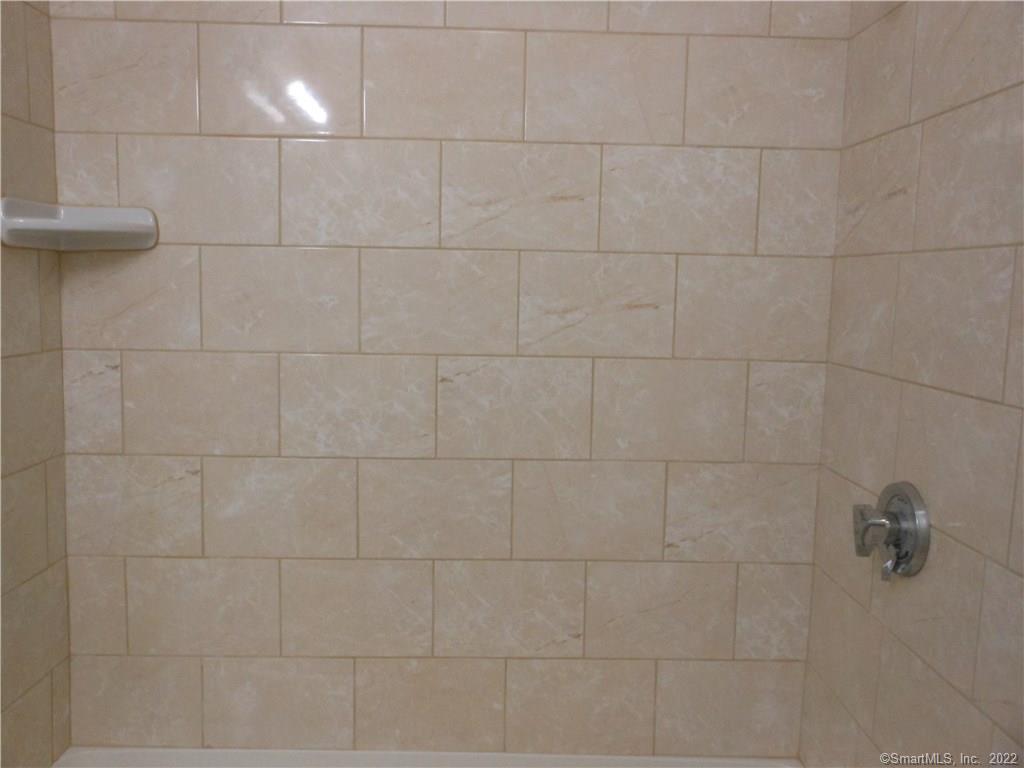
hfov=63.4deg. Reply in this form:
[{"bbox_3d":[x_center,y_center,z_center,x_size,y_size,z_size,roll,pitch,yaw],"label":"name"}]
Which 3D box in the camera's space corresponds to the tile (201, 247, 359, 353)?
[{"bbox_3d":[-0.442,-0.161,1.592,0.301,0.200,0.010,1,6,-2],"label":"tile"}]

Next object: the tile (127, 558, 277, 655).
[{"bbox_3d":[-0.616,0.446,1.661,0.301,0.202,0.009,1,7,-1],"label":"tile"}]

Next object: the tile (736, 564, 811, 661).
[{"bbox_3d":[0.528,0.463,1.681,0.148,0.200,0.010,1,6,-2],"label":"tile"}]

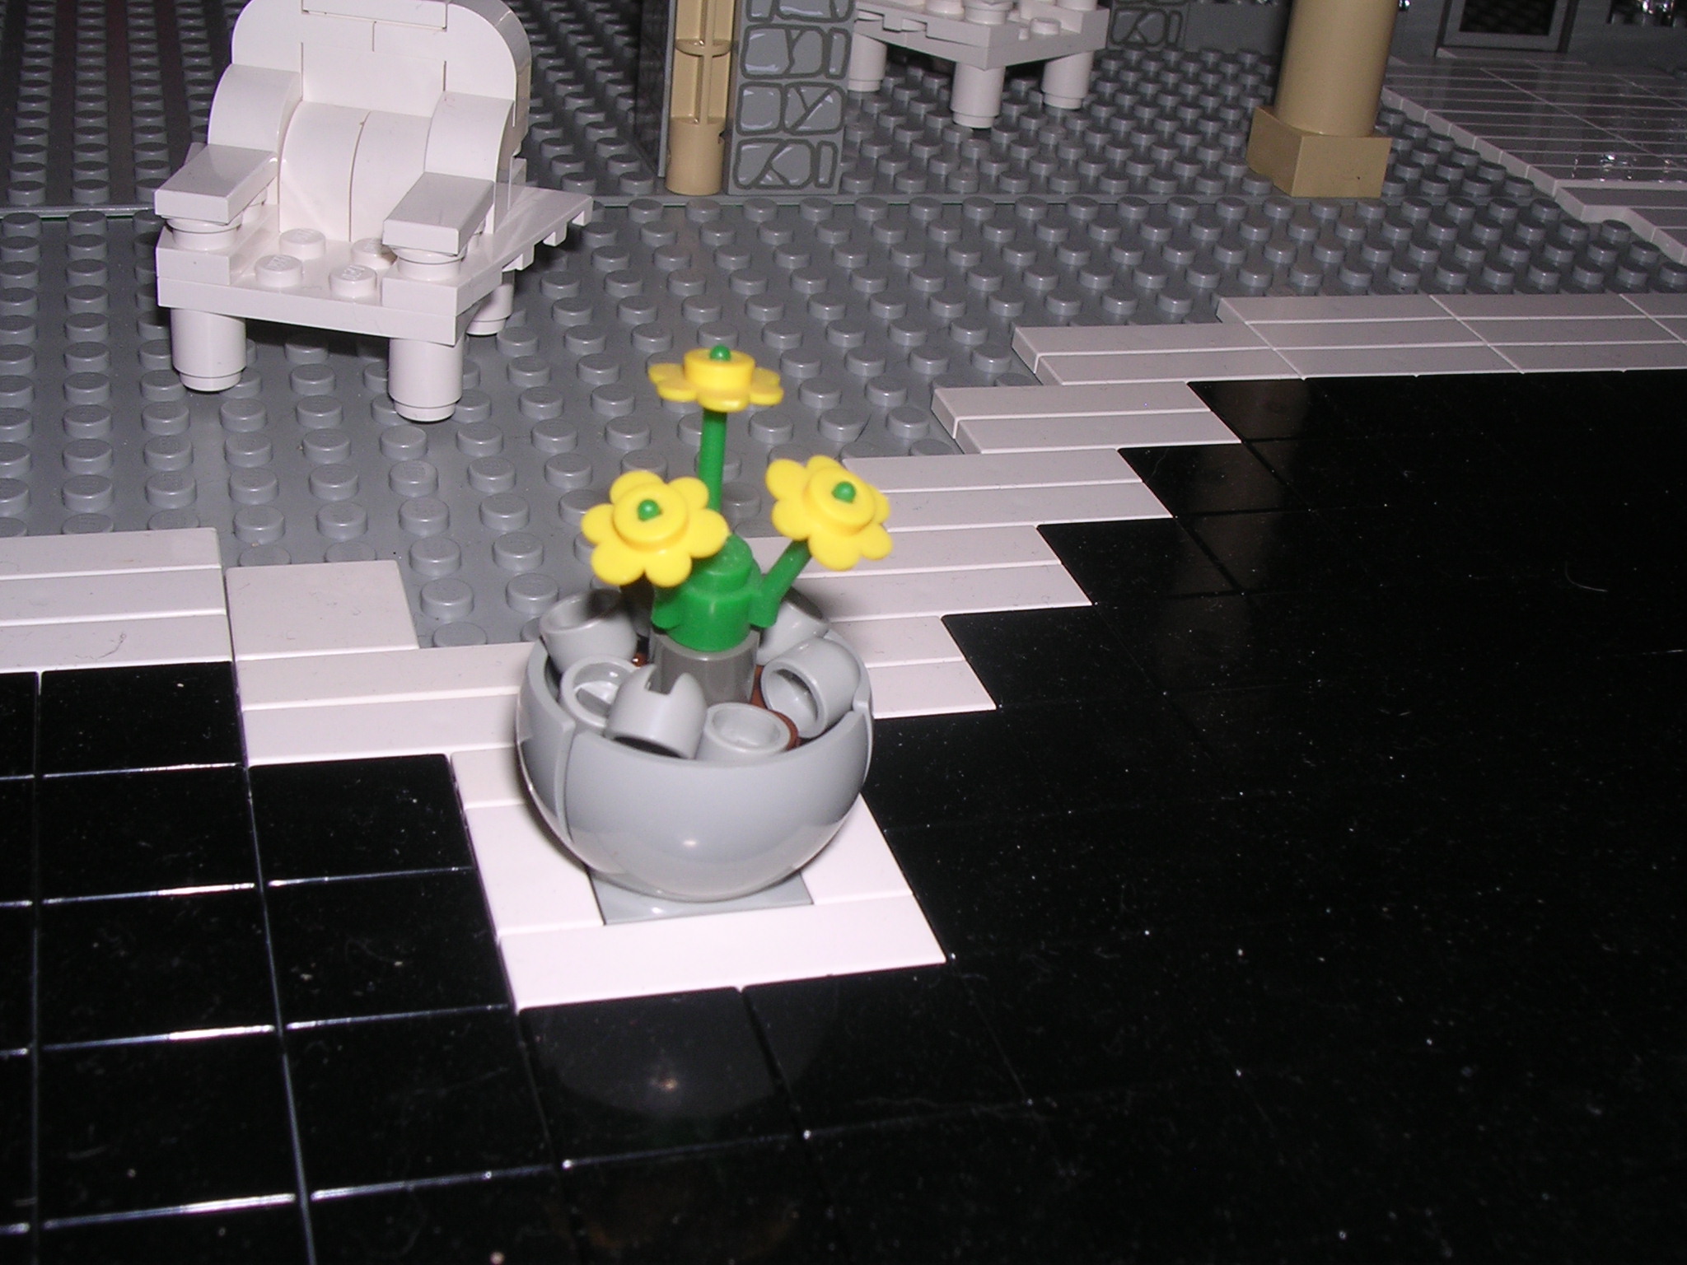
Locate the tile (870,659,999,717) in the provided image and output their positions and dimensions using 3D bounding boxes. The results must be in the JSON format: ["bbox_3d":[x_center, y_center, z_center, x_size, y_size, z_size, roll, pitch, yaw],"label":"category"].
[{"bbox_3d":[-0.003,0.007,0.185,0.032,0.003,0.008,-4,32,-17],"label":"tile"}]

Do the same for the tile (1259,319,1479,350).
[{"bbox_3d":[0.068,-0.037,0.273,0.032,0.003,0.008,-4,32,-17],"label":"tile"}]

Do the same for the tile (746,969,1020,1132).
[{"bbox_3d":[0.003,0.030,0.147,0.016,0.003,0.016,-4,32,-17],"label":"tile"}]

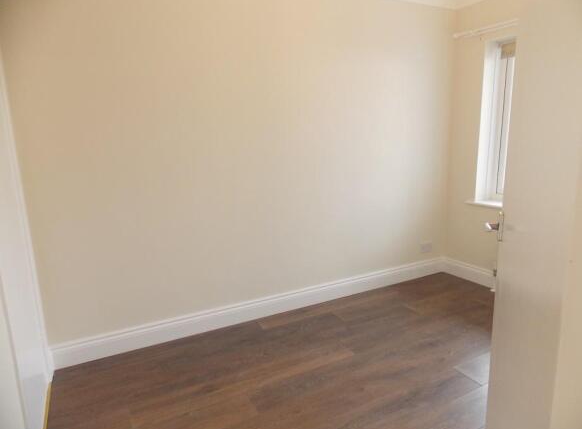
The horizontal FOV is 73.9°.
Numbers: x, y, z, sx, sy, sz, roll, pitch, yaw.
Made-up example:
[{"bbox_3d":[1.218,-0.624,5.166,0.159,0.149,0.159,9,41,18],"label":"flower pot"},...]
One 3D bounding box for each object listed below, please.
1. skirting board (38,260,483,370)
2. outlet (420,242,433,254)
[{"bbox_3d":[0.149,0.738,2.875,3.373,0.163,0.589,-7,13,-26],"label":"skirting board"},{"bbox_3d":[1.308,0.326,3.736,0.146,0.086,0.012,-7,13,-26],"label":"outlet"}]

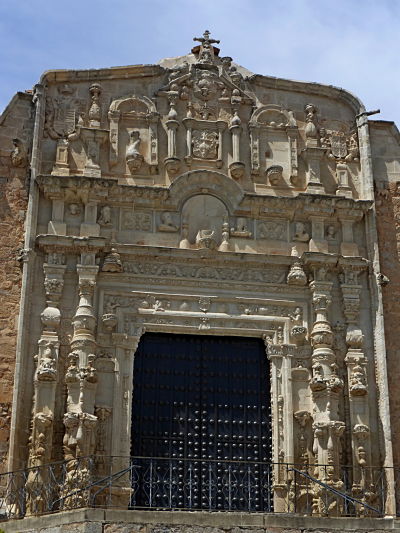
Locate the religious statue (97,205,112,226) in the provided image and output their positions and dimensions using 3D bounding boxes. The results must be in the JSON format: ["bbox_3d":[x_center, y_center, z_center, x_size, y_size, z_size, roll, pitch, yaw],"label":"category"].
[{"bbox_3d":[-2.181,-1.162,24.814,0.310,0.420,0.220,4,-25,-8],"label":"religious statue"}]

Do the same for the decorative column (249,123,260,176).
[{"bbox_3d":[1.333,-2.820,26.174,0.220,1.280,0.200,4,-25,-8],"label":"decorative column"}]

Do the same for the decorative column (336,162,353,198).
[{"bbox_3d":[3.605,-2.102,26.916,0.330,0.897,0.350,4,-25,-8],"label":"decorative column"}]

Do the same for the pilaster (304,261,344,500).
[{"bbox_3d":[2.790,2.614,23.772,0.600,5.950,0.500,4,-25,-8],"label":"pilaster"}]

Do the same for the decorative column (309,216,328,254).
[{"bbox_3d":[2.857,-0.706,26.023,0.410,0.895,0.370,4,-25,-8],"label":"decorative column"}]

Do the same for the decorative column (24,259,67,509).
[{"bbox_3d":[-3.342,2.547,23.429,0.542,5.943,0.500,4,-25,-8],"label":"decorative column"}]

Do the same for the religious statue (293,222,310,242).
[{"bbox_3d":[2.399,-0.802,25.434,0.340,0.400,0.220,4,-25,-8],"label":"religious statue"}]

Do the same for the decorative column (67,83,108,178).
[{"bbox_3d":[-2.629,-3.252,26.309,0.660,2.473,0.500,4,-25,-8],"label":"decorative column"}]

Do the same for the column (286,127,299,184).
[{"bbox_3d":[2.325,-2.801,27.124,0.230,1.667,0.200,4,-25,-8],"label":"column"}]

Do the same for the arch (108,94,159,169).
[{"bbox_3d":[-1.579,-3.201,25.906,1.160,1.800,0.330,4,-25,-8],"label":"arch"}]

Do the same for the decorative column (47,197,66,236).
[{"bbox_3d":[-3.255,-1.123,24.585,0.400,0.850,0.300,4,-25,-8],"label":"decorative column"}]

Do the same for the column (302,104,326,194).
[{"bbox_3d":[2.865,-2.881,27.057,0.520,2.410,0.500,4,-25,-8],"label":"column"}]

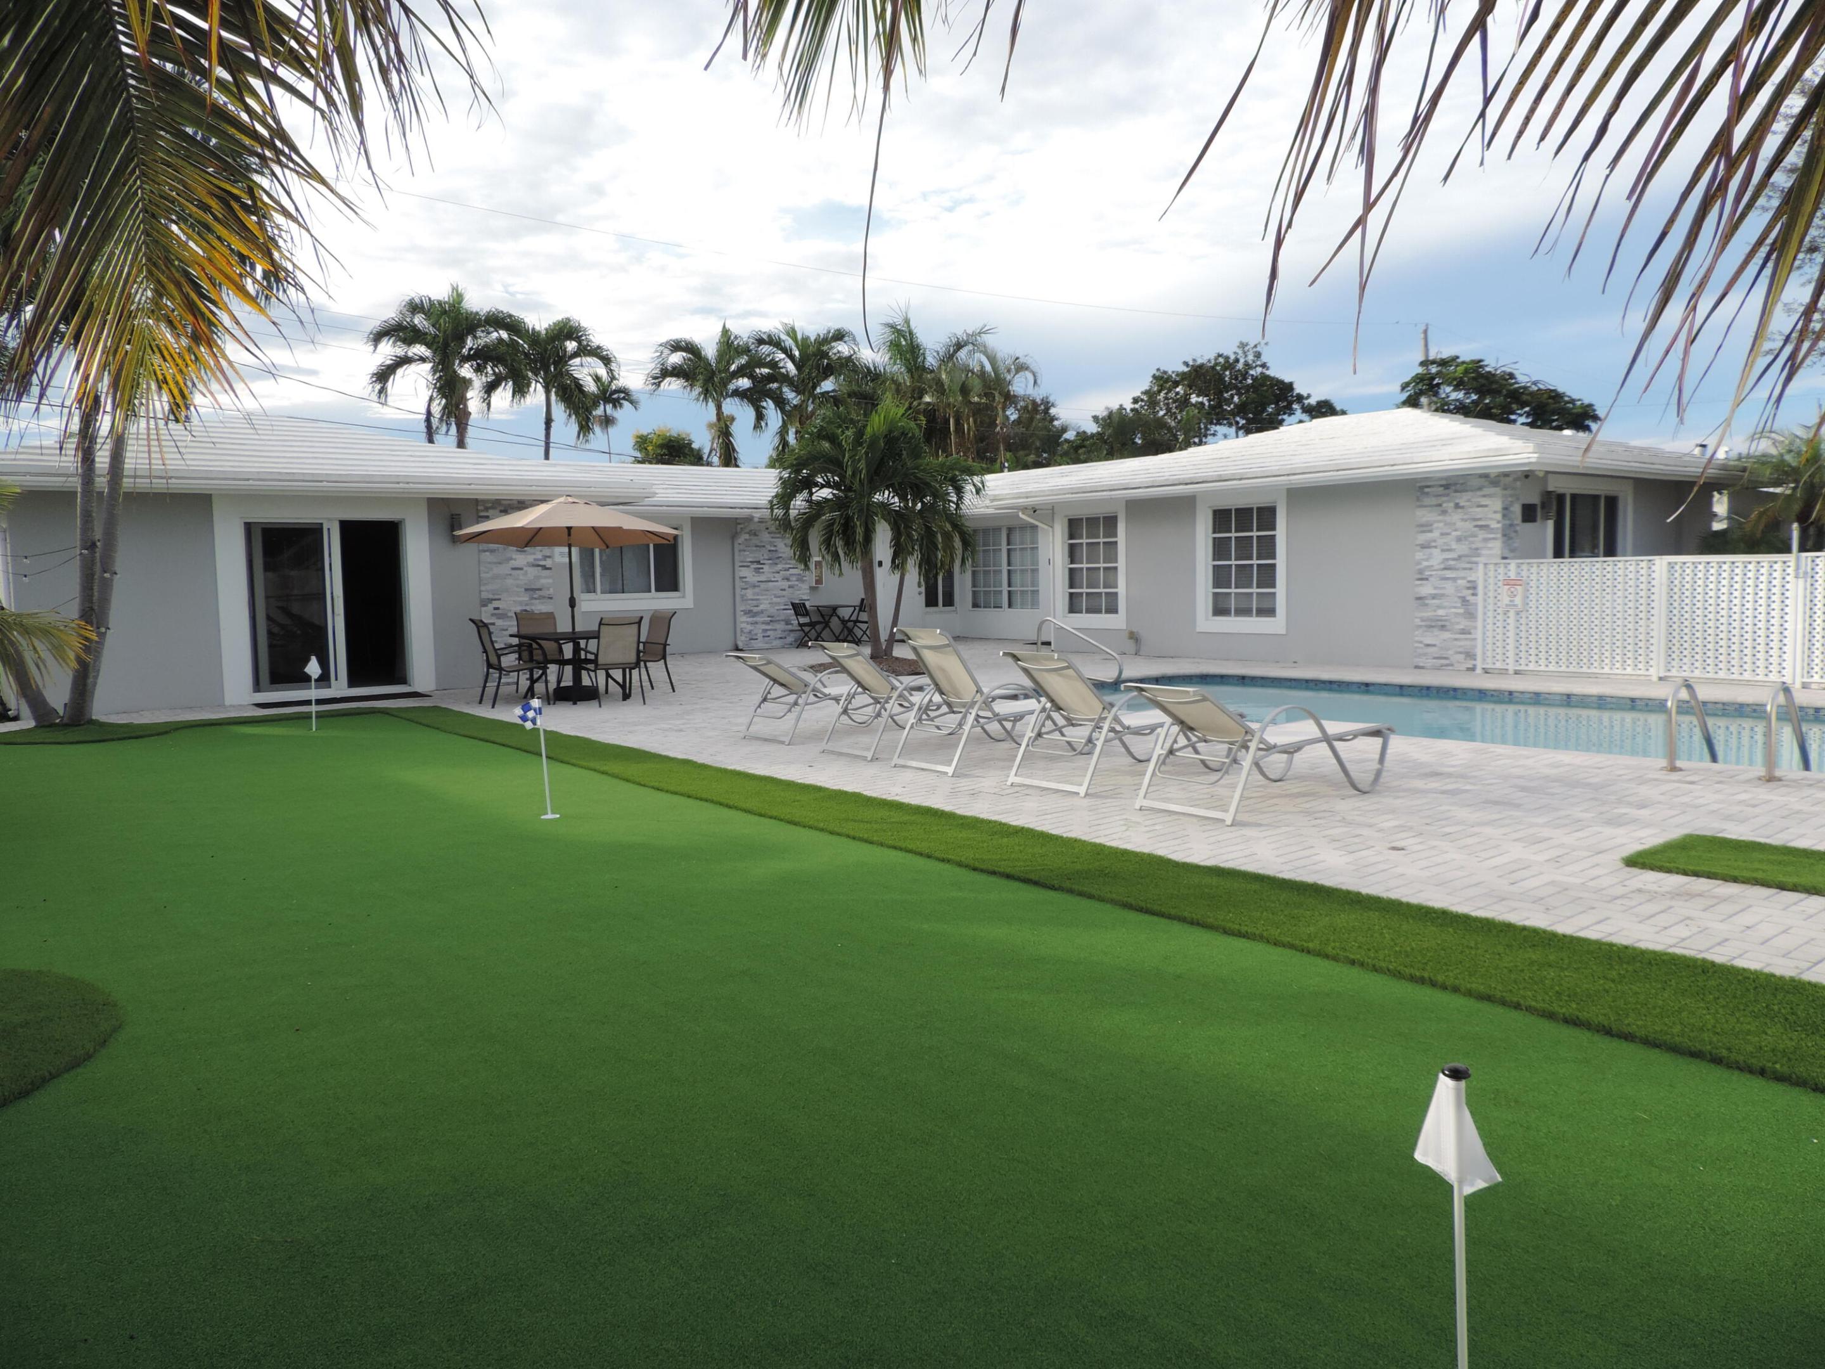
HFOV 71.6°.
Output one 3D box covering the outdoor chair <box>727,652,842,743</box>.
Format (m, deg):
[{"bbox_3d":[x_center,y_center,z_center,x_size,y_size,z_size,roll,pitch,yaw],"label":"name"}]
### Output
[{"bbox_3d":[-0.704,0.074,10.842,1.720,0.715,0.650,-5,6,-38],"label":"outdoor chair"}]

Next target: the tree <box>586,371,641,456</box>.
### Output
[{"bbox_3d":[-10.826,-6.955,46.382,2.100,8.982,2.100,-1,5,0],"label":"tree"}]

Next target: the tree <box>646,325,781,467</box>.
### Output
[{"bbox_3d":[-4.802,-5.045,31.319,3.300,7.509,3.300,-1,5,0],"label":"tree"}]

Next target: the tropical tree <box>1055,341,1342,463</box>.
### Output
[{"bbox_3d":[9.180,-6.534,40.363,8.787,8.552,7.030,0,5,13],"label":"tropical tree"}]

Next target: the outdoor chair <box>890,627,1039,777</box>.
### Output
[{"bbox_3d":[0.708,0.057,9.289,1.662,1.002,0.660,-5,6,-36],"label":"outdoor chair"}]

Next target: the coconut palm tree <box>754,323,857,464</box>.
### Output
[{"bbox_3d":[-2.496,-5.102,31.320,3.100,7.535,3.100,-1,5,0],"label":"coconut palm tree"}]

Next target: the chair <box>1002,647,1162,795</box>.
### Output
[{"bbox_3d":[1.443,0.183,8.401,1.753,0.876,0.660,-5,6,-36],"label":"chair"}]

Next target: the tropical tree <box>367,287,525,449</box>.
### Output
[{"bbox_3d":[-10.290,-4.867,28.334,3.400,7.869,3.400,-1,5,0],"label":"tropical tree"}]

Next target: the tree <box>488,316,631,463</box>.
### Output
[{"bbox_3d":[-7.835,-4.572,28.306,3.100,7.194,3.100,-1,5,0],"label":"tree"}]

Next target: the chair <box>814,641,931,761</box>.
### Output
[{"bbox_3d":[0.093,0.064,10.070,1.763,0.876,0.660,-5,6,-36],"label":"chair"}]

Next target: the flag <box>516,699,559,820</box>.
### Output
[{"bbox_3d":[-2.181,0.432,7.330,0.200,0.697,0.100,-6,6,-16],"label":"flag"}]

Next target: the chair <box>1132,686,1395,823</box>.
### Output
[{"bbox_3d":[2.085,0.316,7.452,1.803,0.751,0.660,-5,6,-36],"label":"chair"}]

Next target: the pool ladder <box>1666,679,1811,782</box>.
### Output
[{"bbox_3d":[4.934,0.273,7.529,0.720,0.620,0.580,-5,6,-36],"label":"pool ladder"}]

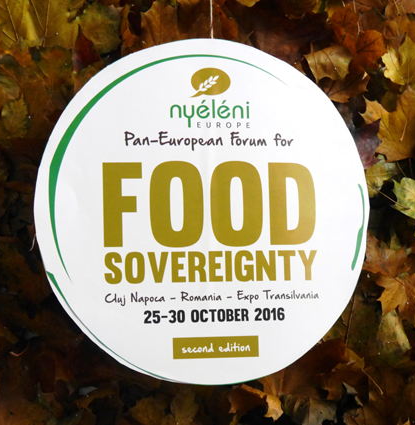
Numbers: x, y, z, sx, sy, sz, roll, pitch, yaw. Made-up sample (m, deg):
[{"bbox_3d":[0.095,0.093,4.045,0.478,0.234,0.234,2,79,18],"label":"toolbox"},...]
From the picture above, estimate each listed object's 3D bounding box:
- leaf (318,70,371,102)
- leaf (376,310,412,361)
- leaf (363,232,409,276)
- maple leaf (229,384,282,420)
[{"bbox_3d":[0.183,-0.173,2.069,0.084,0.025,0.062,-19,62,-11],"label":"leaf"},{"bbox_3d":[0.236,0.159,1.936,0.057,0.025,0.078,0,60,0],"label":"leaf"},{"bbox_3d":[0.234,0.059,1.976,0.074,0.025,0.076,-9,60,-5],"label":"leaf"},{"bbox_3d":[0.061,0.240,1.904,0.071,0.035,0.057,0,60,0],"label":"maple leaf"}]

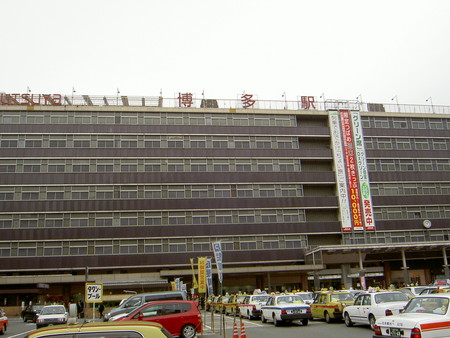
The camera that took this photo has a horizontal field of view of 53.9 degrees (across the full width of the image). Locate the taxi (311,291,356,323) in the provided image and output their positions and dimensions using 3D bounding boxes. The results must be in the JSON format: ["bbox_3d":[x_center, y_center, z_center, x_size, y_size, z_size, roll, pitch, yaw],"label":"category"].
[{"bbox_3d":[5.746,7.343,23.531,1.700,1.500,4.690,0,-16,-8],"label":"taxi"}]

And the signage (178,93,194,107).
[{"bbox_3d":[-5.993,-10.534,67.305,2.353,2.323,0.300,0,-16,-9],"label":"signage"}]

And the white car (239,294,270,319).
[{"bbox_3d":[2.126,9.055,29.118,1.700,1.490,4.690,0,-16,-9],"label":"white car"}]

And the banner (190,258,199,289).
[{"bbox_3d":[-1.738,5.967,25.200,0.450,1.750,0.100,-8,-17,19],"label":"banner"}]

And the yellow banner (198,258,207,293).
[{"bbox_3d":[-1.206,5.692,23.700,0.480,1.820,0.060,-8,-17,19],"label":"yellow banner"}]

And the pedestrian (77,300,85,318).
[{"bbox_3d":[-13.744,13.364,42.000,0.500,1.650,0.400,-8,-17,20],"label":"pedestrian"}]

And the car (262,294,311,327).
[{"bbox_3d":[3.172,7.585,23.832,1.700,1.480,4.650,0,-16,-9],"label":"car"}]

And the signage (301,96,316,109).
[{"bbox_3d":[12.585,-9.932,66.647,2.200,2.150,0.300,0,-16,-9],"label":"signage"}]

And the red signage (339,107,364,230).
[{"bbox_3d":[18.925,-0.110,66.373,1.516,18.570,0.150,0,-16,-9],"label":"red signage"}]

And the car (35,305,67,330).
[{"bbox_3d":[-10.949,9.414,28.333,1.700,1.430,4.690,3,-16,-18],"label":"car"}]

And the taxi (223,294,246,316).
[{"bbox_3d":[1.254,10.358,33.645,1.700,1.480,4.690,1,-16,-11],"label":"taxi"}]

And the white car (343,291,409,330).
[{"bbox_3d":[6.727,6.169,19.367,1.700,1.480,4.650,-1,-16,-8],"label":"white car"}]

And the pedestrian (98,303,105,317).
[{"bbox_3d":[-11.493,13.129,41.117,0.500,1.580,0.380,0,-16,-8],"label":"pedestrian"}]

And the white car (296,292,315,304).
[{"bbox_3d":[5.997,9.896,32.680,1.700,1.470,4.690,0,-16,-8],"label":"white car"}]

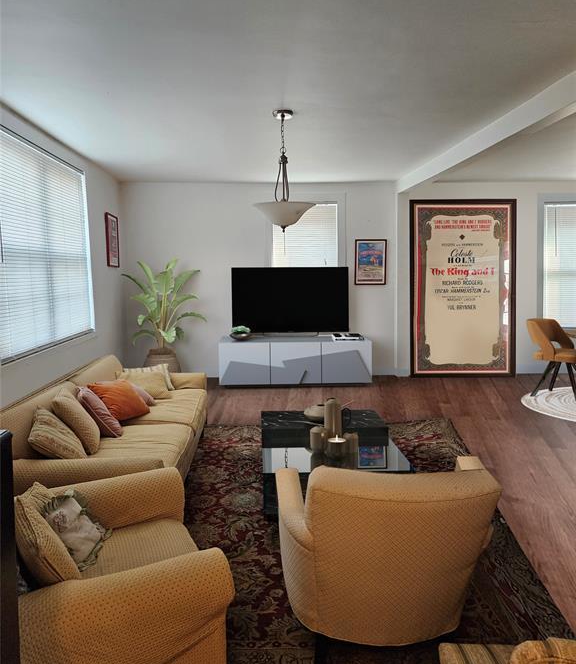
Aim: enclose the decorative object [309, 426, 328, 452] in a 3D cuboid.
[{"bbox_3d":[0.184,0.639,3.075,0.100,0.145,0.100,-1,7,-3],"label":"decorative object"}]

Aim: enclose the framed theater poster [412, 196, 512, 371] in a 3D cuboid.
[{"bbox_3d":[2.202,-0.528,6.454,1.350,2.220,0.050,-1,7,-3],"label":"framed theater poster"}]

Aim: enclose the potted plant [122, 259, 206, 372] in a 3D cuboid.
[{"bbox_3d":[-1.441,-0.092,5.984,0.930,1.530,0.850,-1,7,-3],"label":"potted plant"}]

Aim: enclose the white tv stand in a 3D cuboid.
[{"bbox_3d":[0.087,0.362,6.274,1.810,0.536,0.430,-1,7,-3],"label":"white tv stand"}]

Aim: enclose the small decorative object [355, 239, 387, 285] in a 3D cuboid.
[{"bbox_3d":[1.057,-0.892,6.505,0.425,0.585,0.030,-1,7,-3],"label":"small decorative object"}]

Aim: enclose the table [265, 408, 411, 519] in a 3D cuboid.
[{"bbox_3d":[0.234,0.791,3.151,0.810,0.400,0.840,-1,7,-3],"label":"table"}]

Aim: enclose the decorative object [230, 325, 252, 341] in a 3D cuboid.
[{"bbox_3d":[-0.565,0.027,6.111,0.260,0.180,0.240,-1,7,-3],"label":"decorative object"}]

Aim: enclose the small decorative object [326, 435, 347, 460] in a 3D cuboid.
[{"bbox_3d":[0.285,0.671,2.953,0.107,0.105,0.107,-1,7,-3],"label":"small decorative object"}]

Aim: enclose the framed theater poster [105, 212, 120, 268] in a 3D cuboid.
[{"bbox_3d":[-2.000,-1.043,5.891,0.030,0.600,0.460,-1,7,-3],"label":"framed theater poster"}]

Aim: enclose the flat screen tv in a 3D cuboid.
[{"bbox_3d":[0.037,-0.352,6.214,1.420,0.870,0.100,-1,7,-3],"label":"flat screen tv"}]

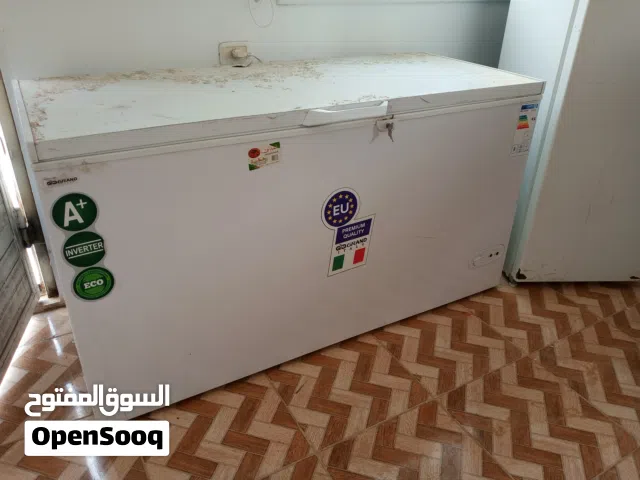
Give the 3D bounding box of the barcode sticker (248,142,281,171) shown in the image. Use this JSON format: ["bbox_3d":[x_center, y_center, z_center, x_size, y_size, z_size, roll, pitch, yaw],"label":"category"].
[{"bbox_3d":[-0.154,-0.233,1.341,0.094,0.058,0.008,-14,33,-27],"label":"barcode sticker"}]

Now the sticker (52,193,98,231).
[{"bbox_3d":[-0.582,-0.065,1.145,0.099,0.099,0.008,-14,33,-27],"label":"sticker"}]

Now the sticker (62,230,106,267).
[{"bbox_3d":[-0.584,0.025,1.195,0.098,0.098,0.008,-14,33,-27],"label":"sticker"}]

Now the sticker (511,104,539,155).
[{"bbox_3d":[0.799,-0.429,1.880,0.111,0.214,0.008,-14,33,-27],"label":"sticker"}]

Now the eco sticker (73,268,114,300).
[{"bbox_3d":[-0.584,0.115,1.247,0.100,0.100,0.008,-14,33,-27],"label":"eco sticker"}]

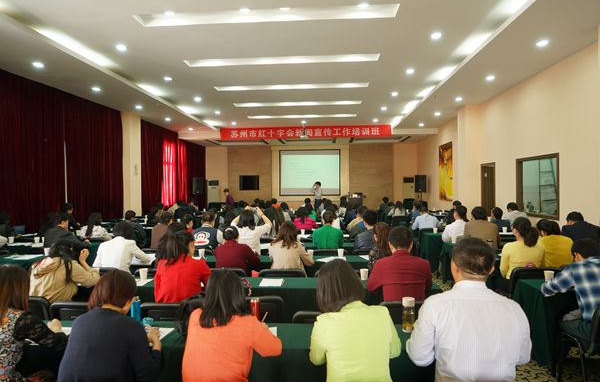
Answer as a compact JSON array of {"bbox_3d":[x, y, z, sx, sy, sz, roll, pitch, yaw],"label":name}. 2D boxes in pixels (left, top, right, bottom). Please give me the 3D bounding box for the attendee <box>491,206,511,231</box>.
[{"bbox_3d":[4.060,0.927,8.100,0.470,1.240,0.720,0,0,3],"label":"attendee"}]

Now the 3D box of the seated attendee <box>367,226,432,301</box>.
[{"bbox_3d":[0.805,0.933,3.220,0.530,1.330,0.750,0,0,4],"label":"seated attendee"}]

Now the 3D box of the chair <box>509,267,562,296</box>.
[{"bbox_3d":[2.340,1.160,4.170,0.470,0.840,0.550,0,0,4],"label":"chair"}]

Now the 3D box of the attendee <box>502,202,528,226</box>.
[{"bbox_3d":[4.141,0.840,7.650,0.520,1.250,0.780,-1,1,-8],"label":"attendee"}]

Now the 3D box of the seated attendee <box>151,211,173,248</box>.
[{"bbox_3d":[-1.904,0.965,5.870,0.480,1.320,0.760,-1,0,12],"label":"seated attendee"}]

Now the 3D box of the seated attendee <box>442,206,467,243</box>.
[{"bbox_3d":[2.563,0.871,6.550,0.480,1.240,0.760,-1,1,-8],"label":"seated attendee"}]

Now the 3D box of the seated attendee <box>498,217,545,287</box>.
[{"bbox_3d":[2.343,0.898,4.250,0.480,1.230,0.760,-1,1,4],"label":"seated attendee"}]

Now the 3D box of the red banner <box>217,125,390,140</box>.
[{"bbox_3d":[0.193,-2.041,14.000,6.000,0.430,0.020,-1,0,4],"label":"red banner"}]

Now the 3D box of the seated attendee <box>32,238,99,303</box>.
[{"bbox_3d":[-1.969,0.980,3.330,0.550,1.170,0.780,0,1,14],"label":"seated attendee"}]

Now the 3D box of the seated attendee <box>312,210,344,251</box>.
[{"bbox_3d":[0.395,0.934,5.580,0.460,1.310,0.750,0,0,4],"label":"seated attendee"}]

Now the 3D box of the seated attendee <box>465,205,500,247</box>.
[{"bbox_3d":[2.453,0.904,5.550,0.520,1.340,0.780,-1,0,4],"label":"seated attendee"}]

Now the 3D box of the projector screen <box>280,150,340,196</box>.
[{"bbox_3d":[0.429,-0.755,16.500,2.500,1.900,0.060,-1,0,4],"label":"projector screen"}]

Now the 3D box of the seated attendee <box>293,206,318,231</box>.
[{"bbox_3d":[0.084,0.907,7.500,0.480,1.200,0.760,-1,1,4],"label":"seated attendee"}]

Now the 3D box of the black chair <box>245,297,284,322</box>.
[{"bbox_3d":[-0.331,1.190,3.159,0.470,0.850,0.560,-1,0,4],"label":"black chair"}]

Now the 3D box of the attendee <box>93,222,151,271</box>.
[{"bbox_3d":[-1.997,0.979,4.500,0.600,1.270,0.780,0,0,9],"label":"attendee"}]

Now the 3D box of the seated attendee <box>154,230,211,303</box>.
[{"bbox_3d":[-0.903,0.966,3.250,0.480,1.310,0.800,-1,0,4],"label":"seated attendee"}]

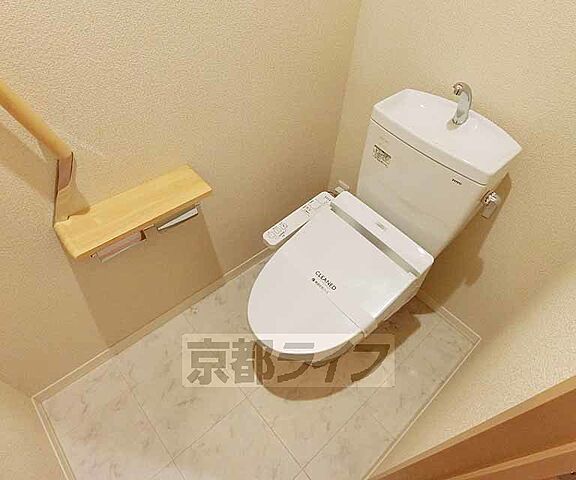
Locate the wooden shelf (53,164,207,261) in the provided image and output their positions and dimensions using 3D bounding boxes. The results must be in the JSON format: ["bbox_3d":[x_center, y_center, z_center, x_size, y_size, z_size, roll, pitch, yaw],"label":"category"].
[{"bbox_3d":[-0.397,-0.082,0.884,0.377,0.022,0.132,-33,59,-26],"label":"wooden shelf"}]

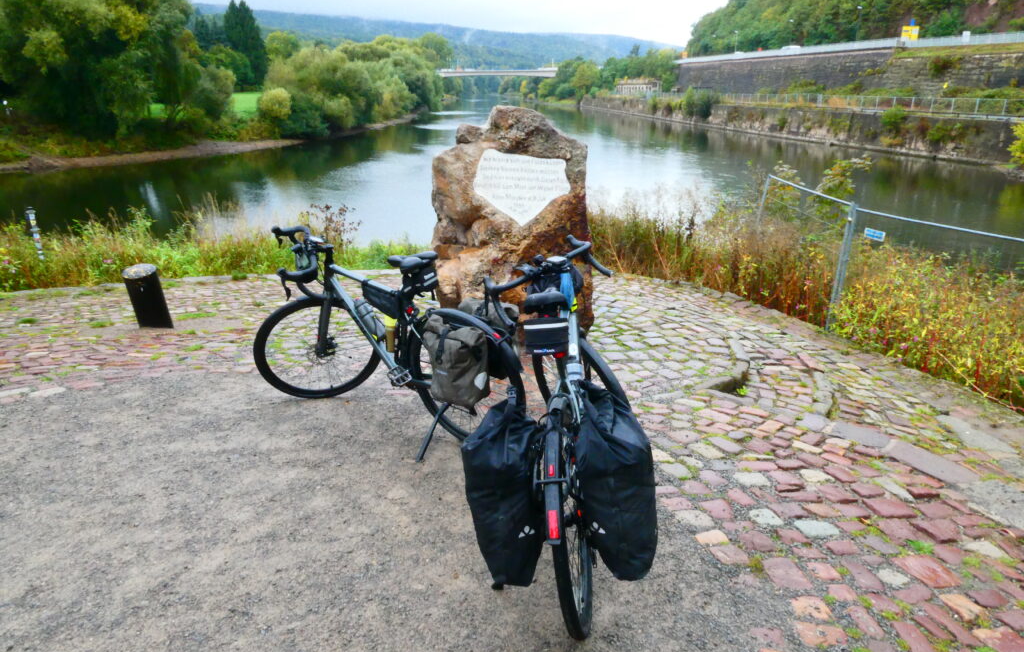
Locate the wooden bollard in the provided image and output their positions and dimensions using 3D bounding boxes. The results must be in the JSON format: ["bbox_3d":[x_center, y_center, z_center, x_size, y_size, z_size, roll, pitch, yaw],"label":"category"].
[{"bbox_3d":[-2.747,-0.206,5.375,0.240,0.450,0.240,-2,26,1],"label":"wooden bollard"}]

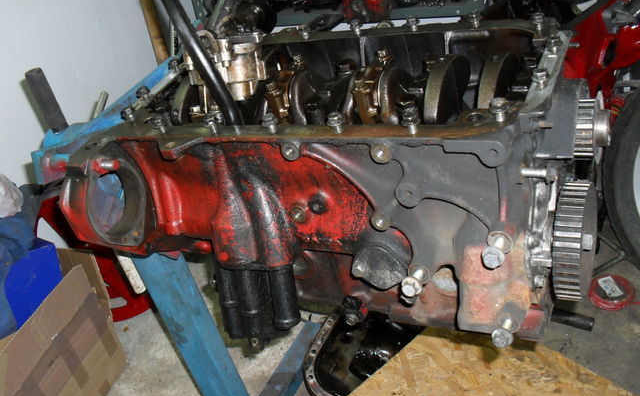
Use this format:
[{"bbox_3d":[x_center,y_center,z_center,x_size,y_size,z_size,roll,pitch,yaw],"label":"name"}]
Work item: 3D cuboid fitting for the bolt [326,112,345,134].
[{"bbox_3d":[0.016,-0.069,0.612,0.016,0.024,0.016,4,40,29],"label":"bolt"}]

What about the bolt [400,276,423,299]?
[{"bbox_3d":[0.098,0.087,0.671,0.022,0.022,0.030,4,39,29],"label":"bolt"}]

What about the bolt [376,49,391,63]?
[{"bbox_3d":[0.070,-0.157,0.714,0.015,0.015,0.015,4,40,29],"label":"bolt"}]

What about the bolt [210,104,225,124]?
[{"bbox_3d":[-0.110,-0.089,0.694,0.013,0.019,0.013,4,39,29],"label":"bolt"}]

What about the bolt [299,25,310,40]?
[{"bbox_3d":[-0.020,-0.212,0.837,0.015,0.022,0.015,4,40,29],"label":"bolt"}]

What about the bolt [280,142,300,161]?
[{"bbox_3d":[-0.030,-0.047,0.652,0.020,0.020,0.013,4,39,29],"label":"bolt"}]

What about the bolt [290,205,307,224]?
[{"bbox_3d":[-0.023,0.018,0.704,0.019,0.019,0.012,4,39,29],"label":"bolt"}]

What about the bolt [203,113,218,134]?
[{"bbox_3d":[-0.107,-0.073,0.649,0.015,0.022,0.015,4,39,29],"label":"bolt"}]

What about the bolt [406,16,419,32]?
[{"bbox_3d":[0.110,-0.203,0.763,0.015,0.022,0.015,4,40,29],"label":"bolt"}]

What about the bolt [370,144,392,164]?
[{"bbox_3d":[0.057,-0.041,0.604,0.020,0.020,0.013,4,39,29],"label":"bolt"}]

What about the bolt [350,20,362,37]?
[{"bbox_3d":[0.046,-0.208,0.798,0.015,0.022,0.015,4,40,29],"label":"bolt"}]

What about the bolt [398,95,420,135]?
[{"bbox_3d":[0.083,-0.074,0.587,0.016,0.030,0.016,4,39,29],"label":"bolt"}]

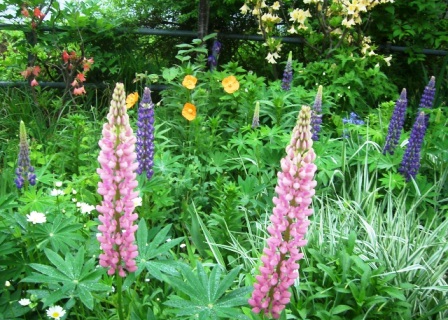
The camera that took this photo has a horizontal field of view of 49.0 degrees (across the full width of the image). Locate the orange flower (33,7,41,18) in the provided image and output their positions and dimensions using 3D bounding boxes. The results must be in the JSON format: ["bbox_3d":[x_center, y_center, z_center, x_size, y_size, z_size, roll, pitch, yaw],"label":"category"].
[{"bbox_3d":[-0.953,-0.749,2.500,0.044,0.060,0.045,1,15,-6],"label":"orange flower"}]

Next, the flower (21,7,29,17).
[{"bbox_3d":[-1.217,-0.906,3.000,0.052,0.060,0.050,-7,18,-28],"label":"flower"}]

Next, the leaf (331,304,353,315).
[{"bbox_3d":[0.262,0.334,1.100,0.050,0.020,0.030,1,15,-6],"label":"leaf"}]

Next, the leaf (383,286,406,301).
[{"bbox_3d":[0.415,0.326,1.200,0.060,0.025,0.035,1,15,-6],"label":"leaf"}]

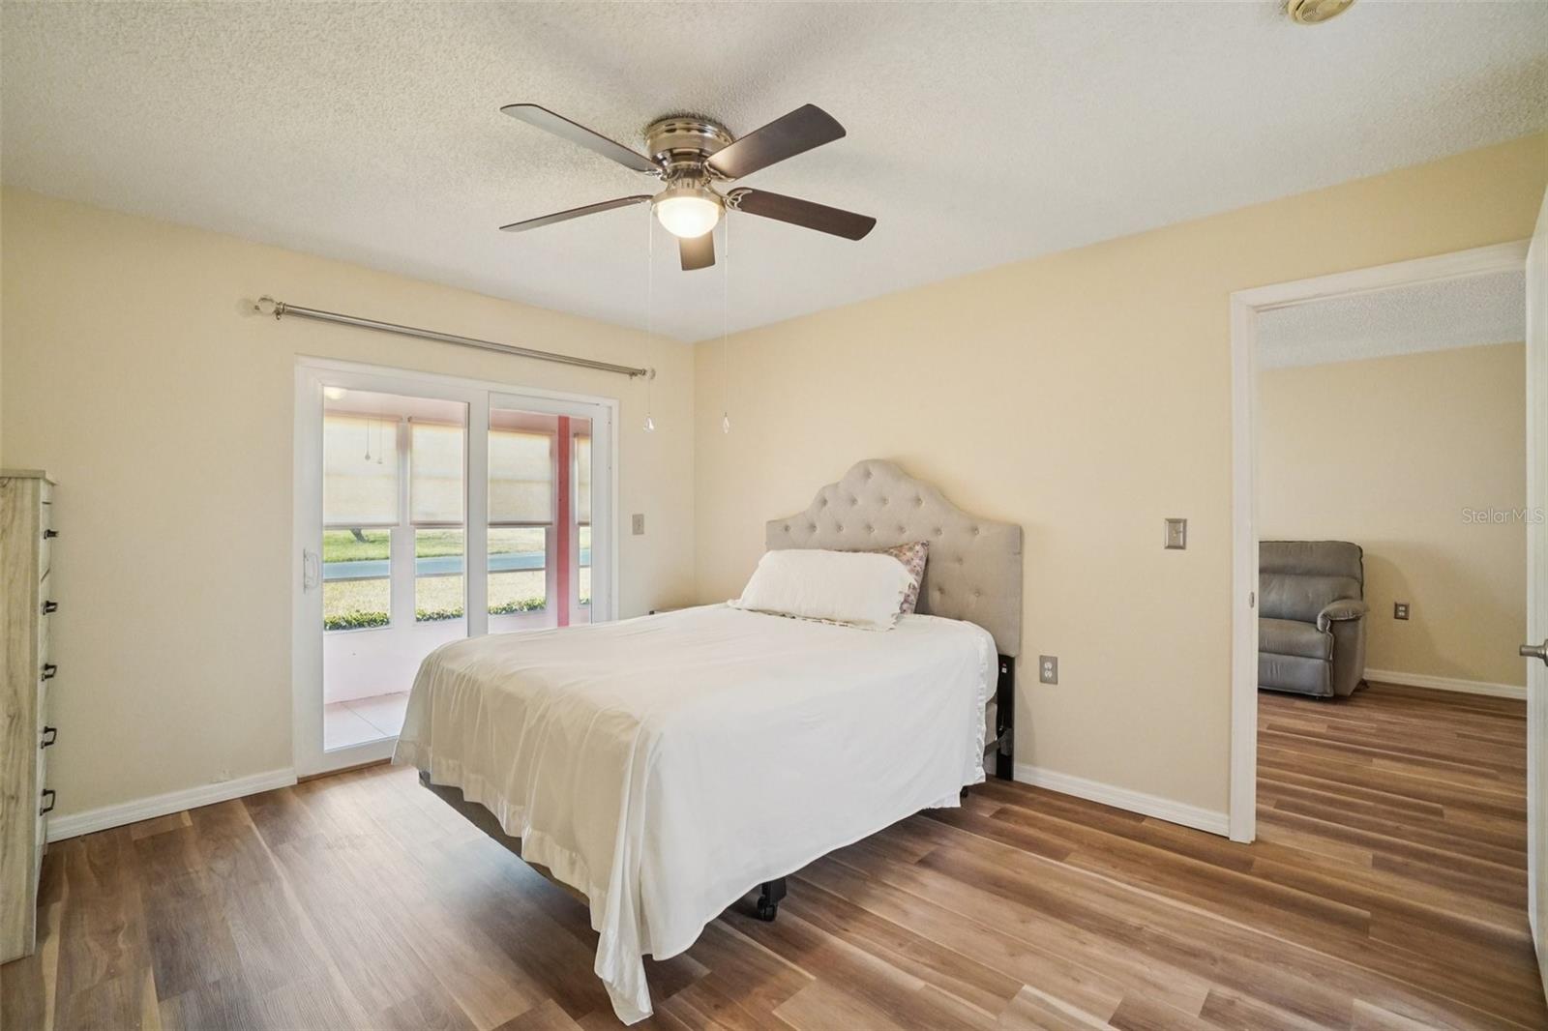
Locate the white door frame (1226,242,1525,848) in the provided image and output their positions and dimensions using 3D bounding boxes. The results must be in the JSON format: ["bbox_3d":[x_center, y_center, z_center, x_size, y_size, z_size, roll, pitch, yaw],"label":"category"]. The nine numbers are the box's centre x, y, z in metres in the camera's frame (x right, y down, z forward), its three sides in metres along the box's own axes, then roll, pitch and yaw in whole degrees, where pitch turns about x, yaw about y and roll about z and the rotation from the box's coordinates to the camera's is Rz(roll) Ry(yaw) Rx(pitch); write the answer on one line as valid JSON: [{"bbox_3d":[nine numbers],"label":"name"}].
[{"bbox_3d":[2.071,0.207,2.211,0.838,2.096,0.123,2,2,43],"label":"white door frame"}]

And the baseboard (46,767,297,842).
[{"bbox_3d":[-2.462,1.180,2.631,0.022,0.091,0.834,2,2,43],"label":"baseboard"}]

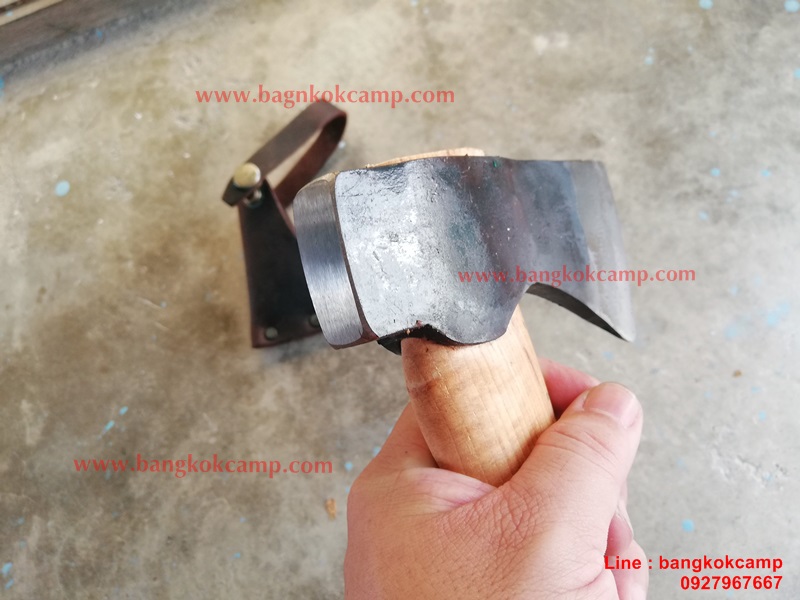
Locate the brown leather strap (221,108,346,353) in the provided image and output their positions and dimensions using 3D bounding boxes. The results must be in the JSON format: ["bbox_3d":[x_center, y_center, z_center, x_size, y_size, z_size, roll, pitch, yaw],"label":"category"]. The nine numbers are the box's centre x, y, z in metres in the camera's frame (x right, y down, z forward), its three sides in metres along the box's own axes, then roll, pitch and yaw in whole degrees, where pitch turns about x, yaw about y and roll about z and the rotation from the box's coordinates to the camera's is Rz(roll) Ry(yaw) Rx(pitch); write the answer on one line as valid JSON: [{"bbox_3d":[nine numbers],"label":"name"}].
[{"bbox_3d":[-0.064,-0.051,0.368,0.088,0.040,0.159,0,62,0],"label":"brown leather strap"}]

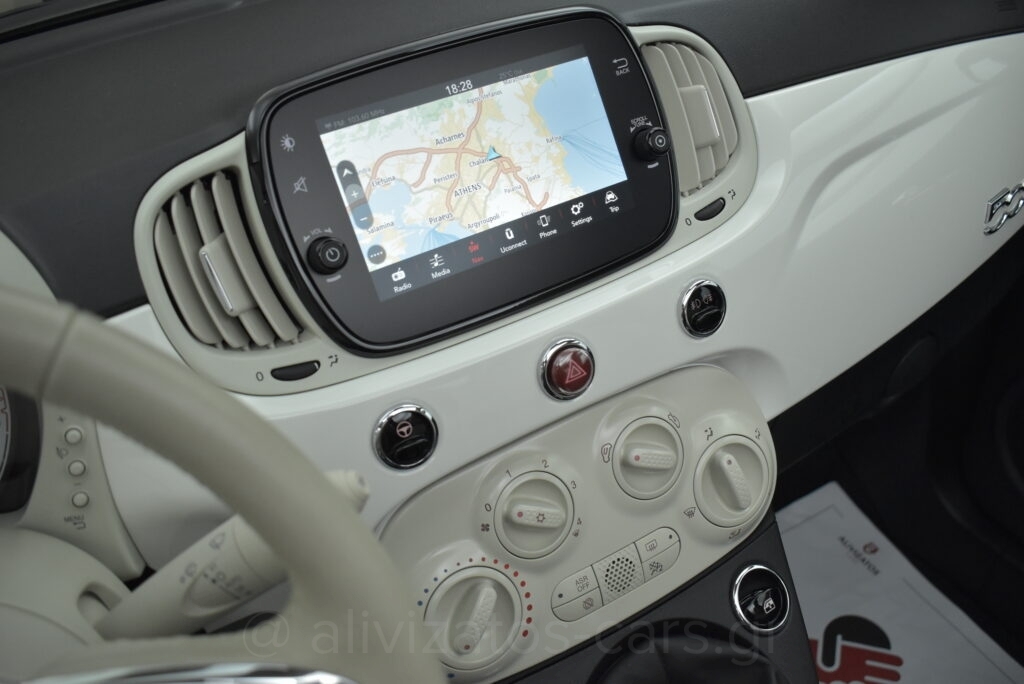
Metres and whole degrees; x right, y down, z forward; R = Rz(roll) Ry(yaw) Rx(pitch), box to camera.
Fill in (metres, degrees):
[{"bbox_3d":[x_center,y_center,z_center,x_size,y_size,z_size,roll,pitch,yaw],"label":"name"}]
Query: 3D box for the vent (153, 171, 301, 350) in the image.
[{"bbox_3d":[-0.135,-0.034,0.441,0.054,0.088,0.025,-22,9,-18],"label":"vent"}]

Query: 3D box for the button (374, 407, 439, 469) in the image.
[{"bbox_3d":[-0.051,0.046,0.453,0.032,0.032,0.012,-22,9,-19],"label":"button"}]

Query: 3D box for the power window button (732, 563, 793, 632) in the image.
[{"bbox_3d":[0.140,0.145,0.529,0.034,0.034,0.007,-23,-9,-25],"label":"power window button"}]

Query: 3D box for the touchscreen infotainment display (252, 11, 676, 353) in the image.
[{"bbox_3d":[-0.014,-0.088,0.483,0.222,0.146,0.030,-22,9,-22],"label":"touchscreen infotainment display"}]

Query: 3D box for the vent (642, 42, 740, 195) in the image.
[{"bbox_3d":[0.103,-0.133,0.544,0.054,0.088,0.025,-23,9,-26],"label":"vent"}]

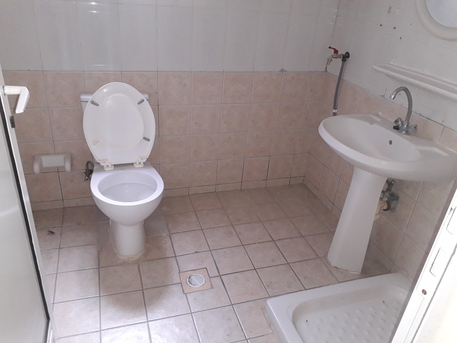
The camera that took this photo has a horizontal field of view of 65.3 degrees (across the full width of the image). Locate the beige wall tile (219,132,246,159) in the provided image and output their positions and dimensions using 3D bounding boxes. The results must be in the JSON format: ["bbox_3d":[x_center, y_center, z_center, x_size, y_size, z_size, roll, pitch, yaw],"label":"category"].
[{"bbox_3d":[0.028,-0.177,2.471,0.199,0.200,0.010,-5,30,-18],"label":"beige wall tile"}]

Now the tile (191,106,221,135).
[{"bbox_3d":[-0.147,-0.339,2.314,0.199,0.200,0.010,-5,30,-18],"label":"tile"}]

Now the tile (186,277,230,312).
[{"bbox_3d":[-0.105,0.607,1.765,0.200,0.010,0.200,-5,30,-18],"label":"tile"}]

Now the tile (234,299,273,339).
[{"bbox_3d":[0.144,0.684,1.667,0.199,0.012,0.198,-5,30,-18],"label":"tile"}]

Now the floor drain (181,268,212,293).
[{"bbox_3d":[-0.164,0.563,1.830,0.146,0.012,0.146,-5,30,-18],"label":"floor drain"}]

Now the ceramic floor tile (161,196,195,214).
[{"bbox_3d":[-0.350,0.233,2.431,0.200,0.009,0.200,-5,30,-18],"label":"ceramic floor tile"}]

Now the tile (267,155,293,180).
[{"bbox_3d":[0.391,-0.032,2.668,0.200,0.200,0.010,-5,30,-18],"label":"tile"}]

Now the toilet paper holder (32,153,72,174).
[{"bbox_3d":[-1.021,-0.048,2.080,0.190,0.084,0.076,-5,30,-18],"label":"toilet paper holder"}]

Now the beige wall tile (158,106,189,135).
[{"bbox_3d":[-0.338,-0.322,2.240,0.199,0.200,0.012,-5,30,-18],"label":"beige wall tile"}]

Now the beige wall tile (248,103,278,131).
[{"bbox_3d":[0.235,-0.371,2.437,0.200,0.200,0.010,-5,30,-18],"label":"beige wall tile"}]

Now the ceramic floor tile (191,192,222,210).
[{"bbox_3d":[-0.160,0.214,2.480,0.200,0.010,0.193,-5,30,-18],"label":"ceramic floor tile"}]

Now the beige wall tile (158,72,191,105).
[{"bbox_3d":[-0.322,-0.500,2.156,0.199,0.200,0.010,-5,30,-18],"label":"beige wall tile"}]

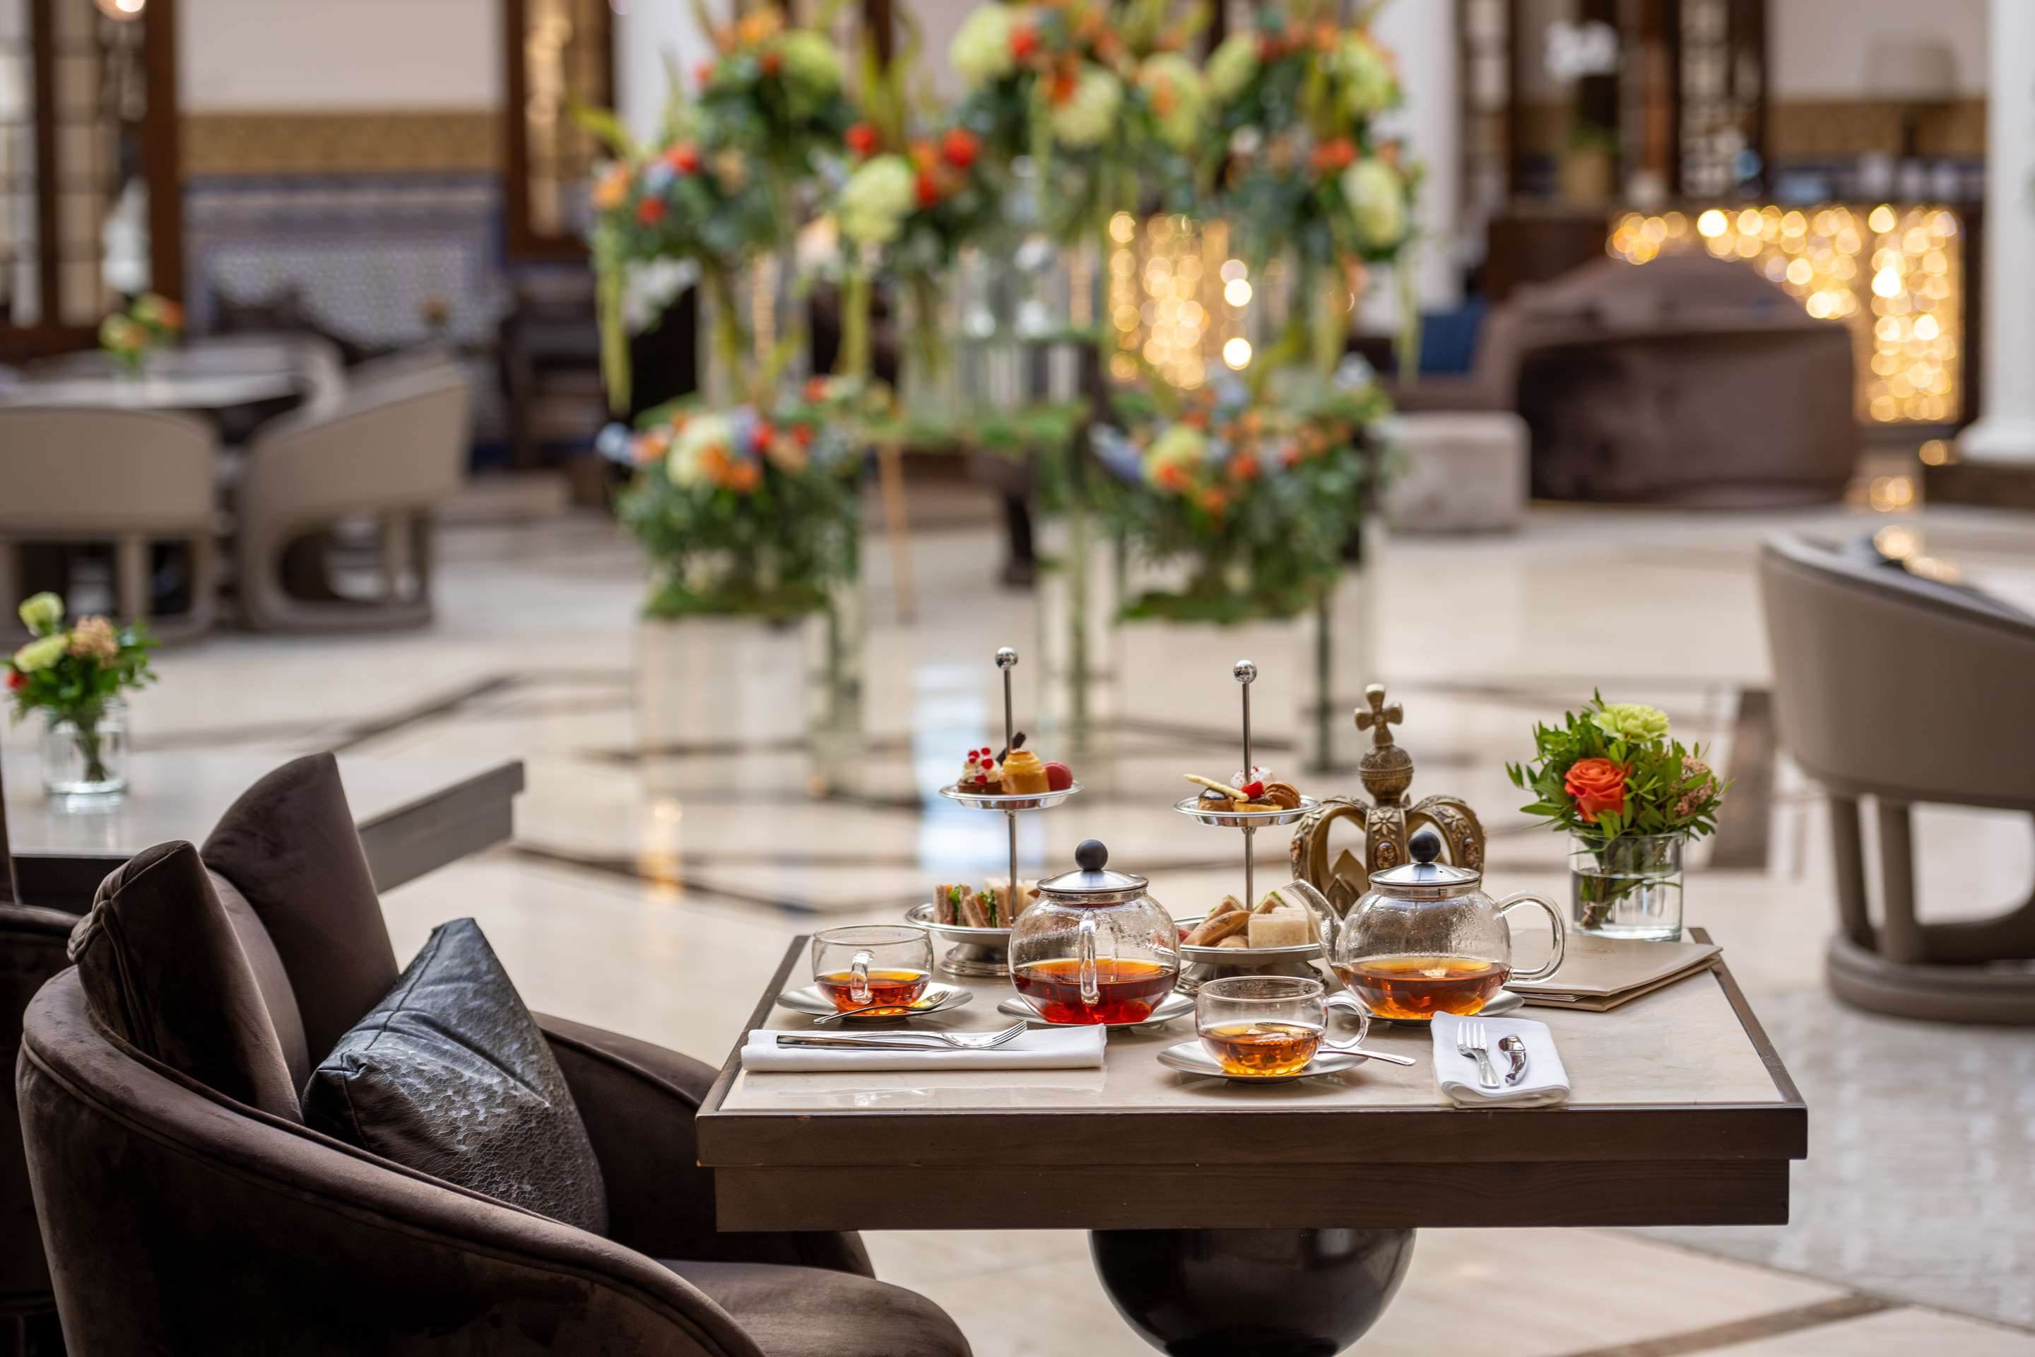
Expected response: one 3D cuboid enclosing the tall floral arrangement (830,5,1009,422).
[{"bbox_3d":[-0.243,-1.110,11.500,0.430,0.950,0.430,0,6,3],"label":"tall floral arrangement"}]

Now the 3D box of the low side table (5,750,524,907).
[{"bbox_3d":[-0.984,0.491,5.017,0.760,0.730,0.746,0,6,11],"label":"low side table"}]

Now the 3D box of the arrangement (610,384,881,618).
[{"bbox_3d":[-0.591,-0.402,10.558,0.590,0.511,0.548,-1,6,0],"label":"arrangement"}]

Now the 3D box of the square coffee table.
[{"bbox_3d":[0.183,0.618,3.698,0.760,0.730,0.746,-1,6,3],"label":"square coffee table"}]

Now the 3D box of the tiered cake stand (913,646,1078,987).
[{"bbox_3d":[-0.005,0.109,4.115,0.185,0.275,0.185,0,6,3],"label":"tiered cake stand"}]

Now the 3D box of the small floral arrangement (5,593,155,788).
[{"bbox_3d":[-1.054,0.014,5.405,0.160,0.212,0.165,0,6,3],"label":"small floral arrangement"}]

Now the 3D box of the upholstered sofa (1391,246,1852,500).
[{"bbox_3d":[2.355,-1.169,18.640,1.631,0.925,1.350,1,7,16],"label":"upholstered sofa"}]

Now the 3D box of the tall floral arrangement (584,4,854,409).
[{"bbox_3d":[-0.720,-1.141,11.600,0.600,0.970,0.650,0,6,3],"label":"tall floral arrangement"}]

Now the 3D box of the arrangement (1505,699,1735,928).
[{"bbox_3d":[0.494,0.116,3.957,0.184,0.201,0.165,-1,6,3],"label":"arrangement"}]

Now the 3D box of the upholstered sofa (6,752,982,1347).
[{"bbox_3d":[-0.430,0.559,4.025,0.800,0.910,0.860,0,6,3],"label":"upholstered sofa"}]

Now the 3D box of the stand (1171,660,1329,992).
[{"bbox_3d":[0.184,0.112,3.794,0.170,0.255,0.170,-1,6,3],"label":"stand"}]

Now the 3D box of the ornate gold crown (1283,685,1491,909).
[{"bbox_3d":[0.299,0.115,3.881,0.160,0.224,0.160,-1,6,3],"label":"ornate gold crown"}]

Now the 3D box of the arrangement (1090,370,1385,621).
[{"bbox_3d":[0.479,-0.409,10.612,0.631,0.531,0.585,-1,6,0],"label":"arrangement"}]

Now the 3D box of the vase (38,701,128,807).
[{"bbox_3d":[-1.052,0.077,5.410,0.096,0.100,0.096,0,6,3],"label":"vase"}]

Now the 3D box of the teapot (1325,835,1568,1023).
[{"bbox_3d":[0.323,0.193,3.817,0.220,0.146,0.140,0,6,3],"label":"teapot"}]

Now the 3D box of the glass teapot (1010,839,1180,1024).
[{"bbox_3d":[0.061,0.198,3.815,0.138,0.143,0.215,-1,6,2],"label":"glass teapot"}]

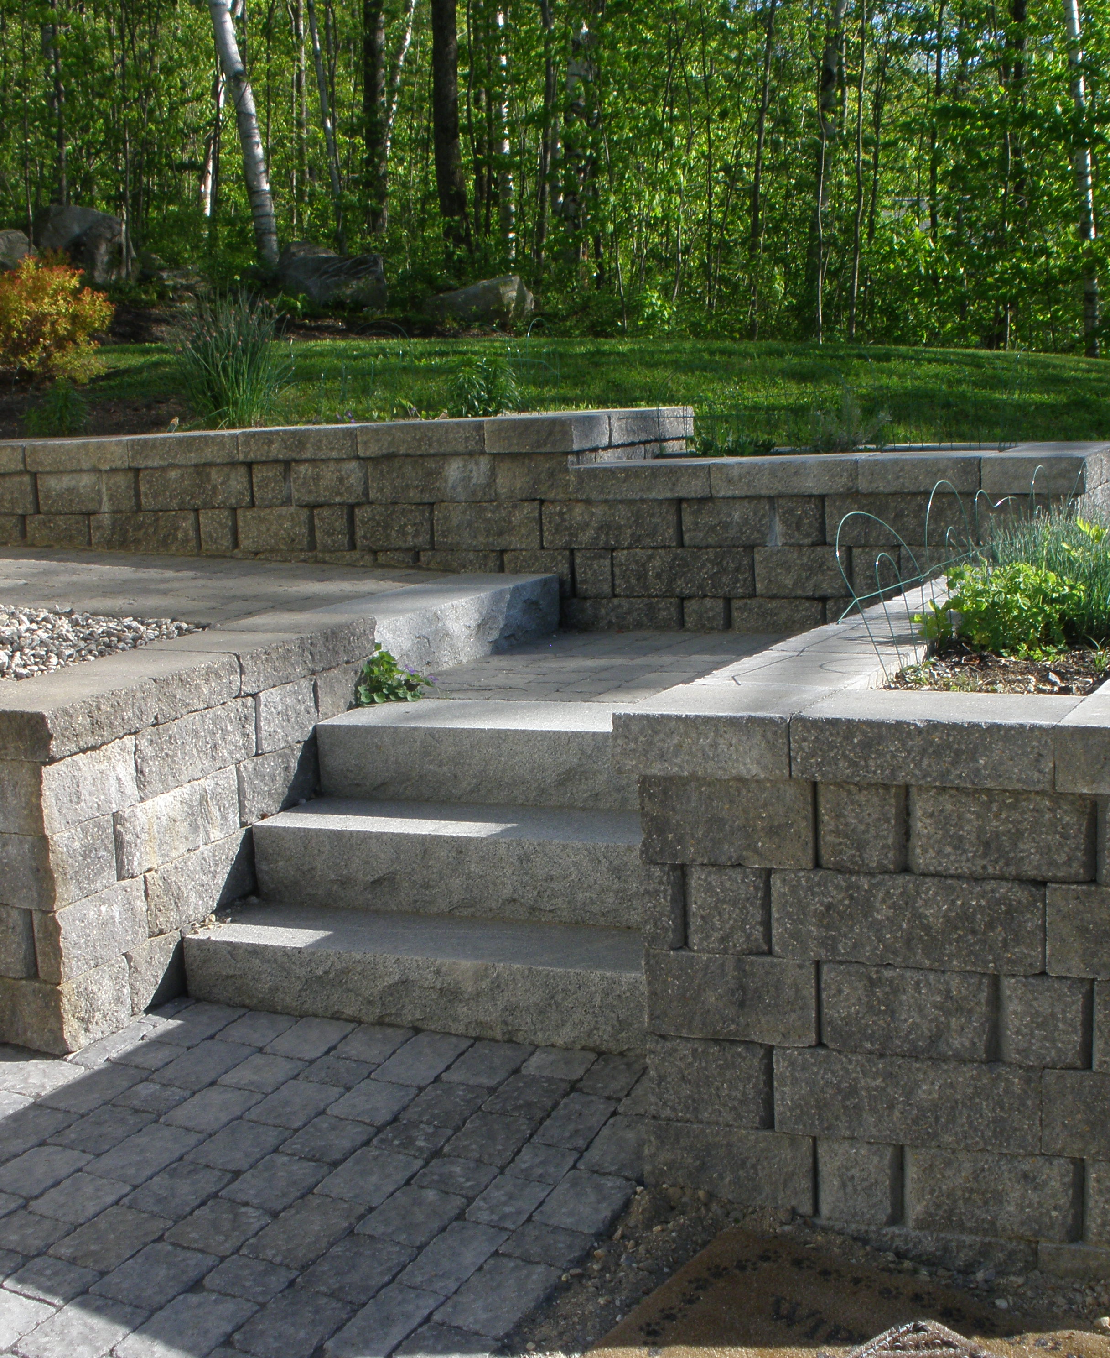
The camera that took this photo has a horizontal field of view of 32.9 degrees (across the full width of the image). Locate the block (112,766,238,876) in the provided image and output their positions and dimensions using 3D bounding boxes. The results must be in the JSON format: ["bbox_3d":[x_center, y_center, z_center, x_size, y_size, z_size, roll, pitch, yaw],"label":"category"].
[{"bbox_3d":[-0.966,0.325,4.269,0.280,0.152,0.482,1,9,23],"label":"block"}]

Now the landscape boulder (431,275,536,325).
[{"bbox_3d":[-0.554,-2.869,14.322,0.800,0.420,0.650,-3,8,0],"label":"landscape boulder"}]

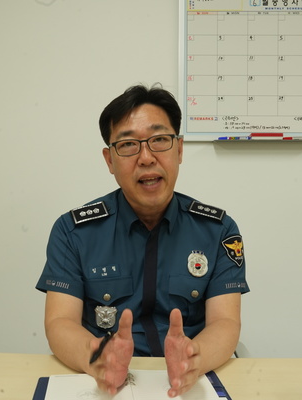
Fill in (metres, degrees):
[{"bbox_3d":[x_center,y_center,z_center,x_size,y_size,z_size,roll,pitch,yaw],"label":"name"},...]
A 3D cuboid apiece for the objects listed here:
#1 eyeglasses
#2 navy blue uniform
[{"bbox_3d":[-0.015,-0.119,0.970,0.146,0.043,0.140,-7,6,1],"label":"eyeglasses"},{"bbox_3d":[-0.020,0.195,1.065,0.500,0.470,0.280,0,3,0],"label":"navy blue uniform"}]

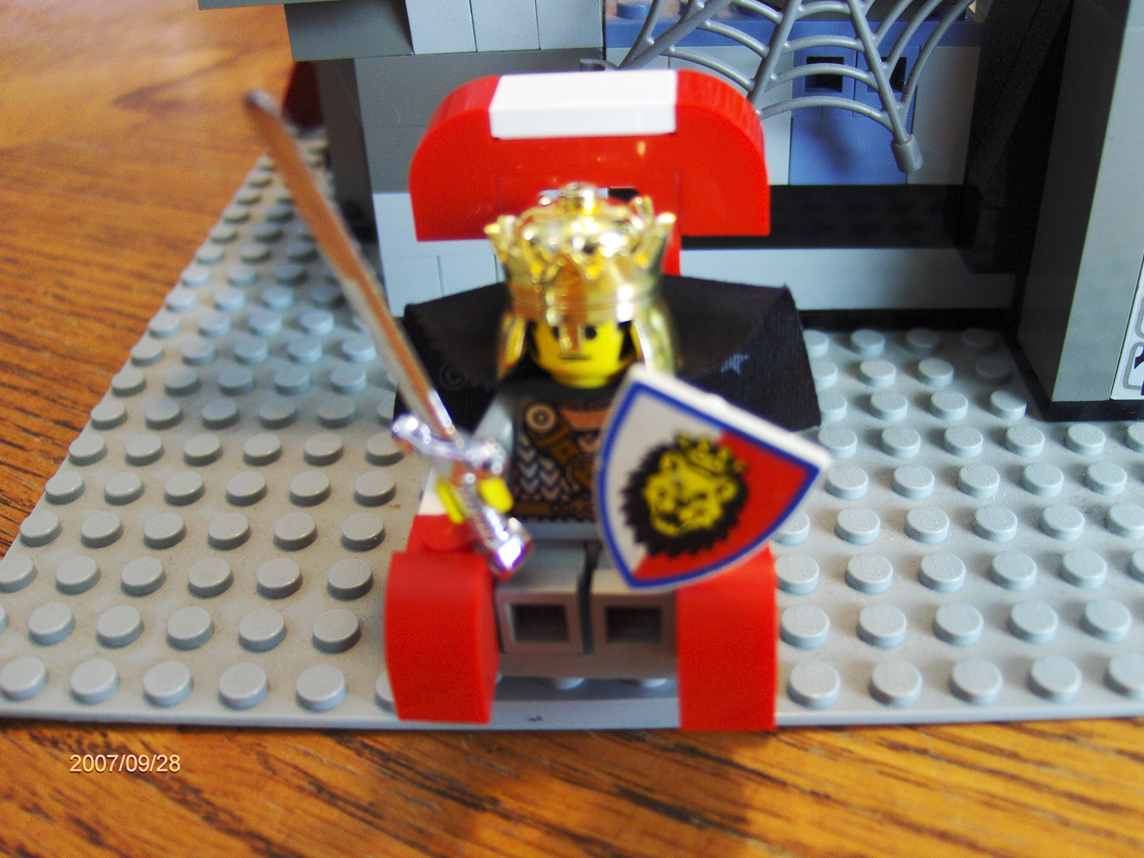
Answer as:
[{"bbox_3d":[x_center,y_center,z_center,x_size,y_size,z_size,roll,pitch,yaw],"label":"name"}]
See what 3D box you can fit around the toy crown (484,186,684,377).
[{"bbox_3d":[0.001,-0.012,0.096,0.015,0.017,0.015,3,29,11],"label":"toy crown"}]

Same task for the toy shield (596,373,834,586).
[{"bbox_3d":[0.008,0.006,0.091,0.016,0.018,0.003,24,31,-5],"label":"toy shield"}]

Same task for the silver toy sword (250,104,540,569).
[{"bbox_3d":[-0.013,-0.005,0.085,0.012,0.042,0.004,12,47,46],"label":"silver toy sword"}]

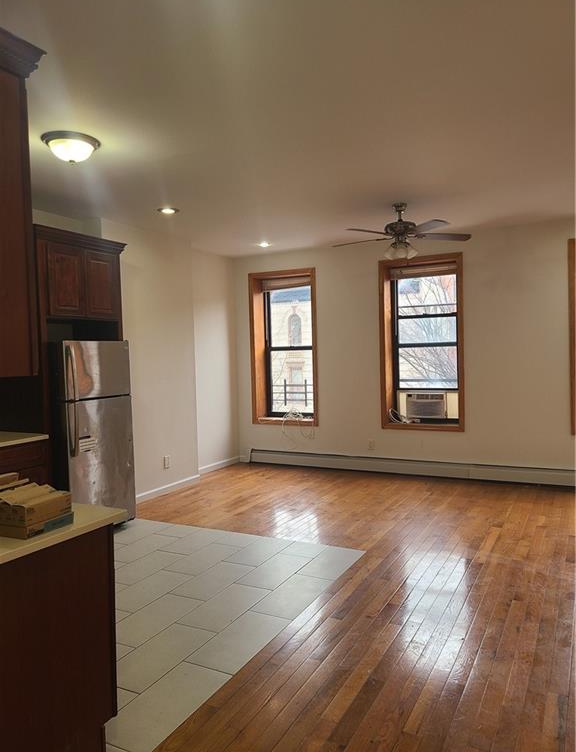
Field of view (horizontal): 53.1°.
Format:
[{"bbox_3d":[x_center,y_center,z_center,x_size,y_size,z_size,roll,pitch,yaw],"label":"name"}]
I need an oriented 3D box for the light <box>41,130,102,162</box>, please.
[{"bbox_3d":[-1.300,-1.356,3.476,0.340,0.143,0.340,-2,2,0],"label":"light"}]

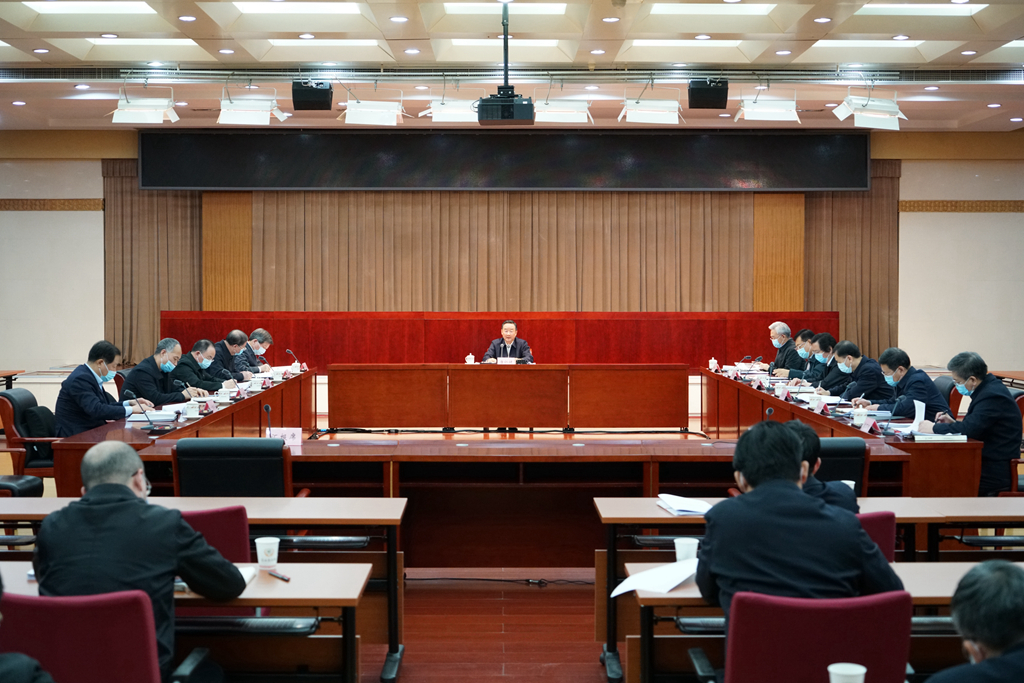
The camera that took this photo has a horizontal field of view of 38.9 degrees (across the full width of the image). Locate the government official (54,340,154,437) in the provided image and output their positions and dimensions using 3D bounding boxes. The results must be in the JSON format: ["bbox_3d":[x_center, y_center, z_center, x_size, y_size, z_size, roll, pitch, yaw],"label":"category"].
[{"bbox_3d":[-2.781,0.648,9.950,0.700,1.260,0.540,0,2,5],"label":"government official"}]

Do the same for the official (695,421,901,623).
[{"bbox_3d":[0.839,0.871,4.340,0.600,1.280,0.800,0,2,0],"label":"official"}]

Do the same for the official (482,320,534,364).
[{"bbox_3d":[-0.041,0.381,17.150,0.580,1.260,0.740,0,2,0],"label":"official"}]

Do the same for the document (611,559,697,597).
[{"bbox_3d":[0.483,0.722,4.446,0.220,0.070,0.300,2,3,45],"label":"document"}]

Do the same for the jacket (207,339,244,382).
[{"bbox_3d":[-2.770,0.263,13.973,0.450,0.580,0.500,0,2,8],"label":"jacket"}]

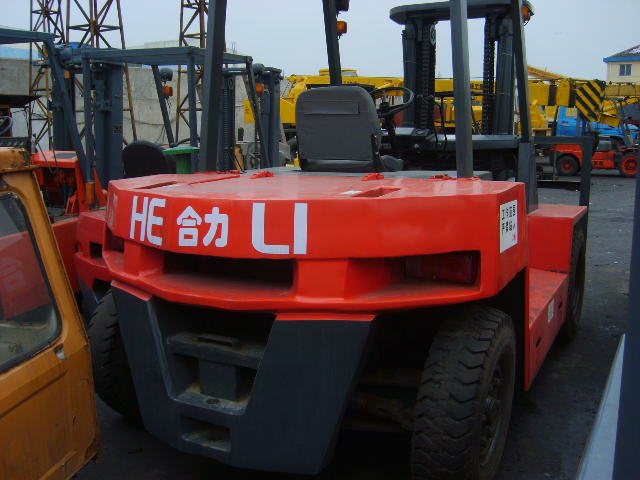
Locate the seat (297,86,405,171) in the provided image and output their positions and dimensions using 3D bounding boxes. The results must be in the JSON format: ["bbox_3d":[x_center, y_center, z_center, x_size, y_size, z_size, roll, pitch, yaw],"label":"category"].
[{"bbox_3d":[0.186,-0.604,3.488,0.480,0.455,0.500,6,12,28],"label":"seat"}]

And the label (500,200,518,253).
[{"bbox_3d":[0.782,-0.056,2.667,0.010,0.200,0.290,6,12,28],"label":"label"}]

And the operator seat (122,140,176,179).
[{"bbox_3d":[-1.323,-0.582,5.300,0.430,0.460,0.490,5,12,25],"label":"operator seat"}]

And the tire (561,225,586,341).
[{"bbox_3d":[1.801,0.312,4.798,0.225,0.870,0.870,6,12,28],"label":"tire"}]

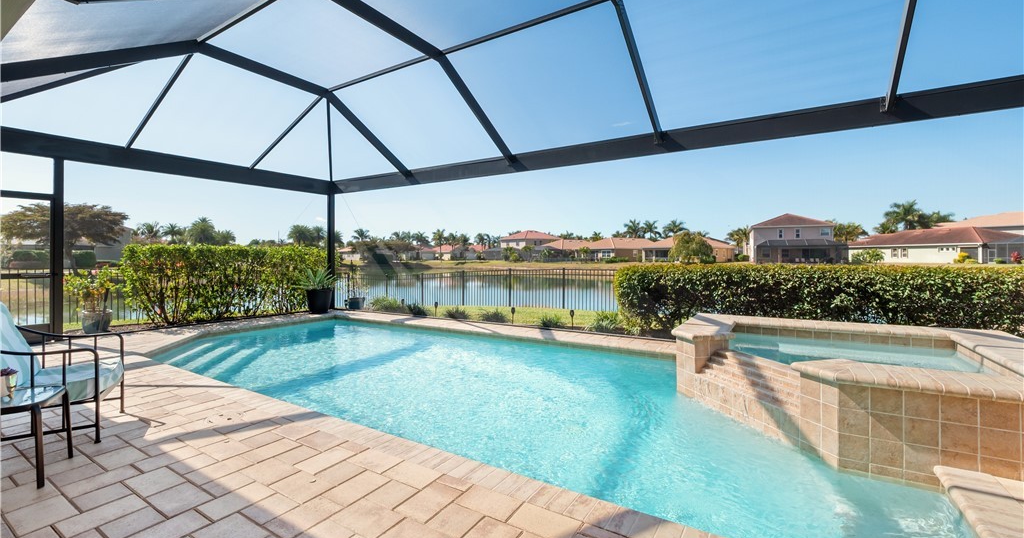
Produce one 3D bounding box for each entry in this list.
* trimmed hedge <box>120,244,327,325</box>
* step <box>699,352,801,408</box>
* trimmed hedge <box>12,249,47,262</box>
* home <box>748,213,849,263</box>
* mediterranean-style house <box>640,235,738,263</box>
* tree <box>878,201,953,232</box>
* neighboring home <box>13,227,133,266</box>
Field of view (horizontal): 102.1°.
[{"bbox_3d":[-5.758,0.254,8.963,0.900,1.500,3.700,1,3,37],"label":"trimmed hedge"},{"bbox_3d":[1.998,0.899,3.395,0.310,0.240,1.060,-1,2,-14],"label":"step"},{"bbox_3d":[-59.882,-1.351,51.500,1.500,1.800,3.000,1,3,41],"label":"trimmed hedge"},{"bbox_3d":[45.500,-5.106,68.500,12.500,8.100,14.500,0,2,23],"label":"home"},{"bbox_3d":[37.800,-4.547,90.000,15.000,5.600,14.500,1,3,38],"label":"mediterranean-style house"},{"bbox_3d":[75.438,-7.049,78.000,9.000,10.800,7.500,1,3,44],"label":"tree"},{"bbox_3d":[-67.500,-3.492,63.000,12.000,6.200,13.500,1,3,37],"label":"neighboring home"}]

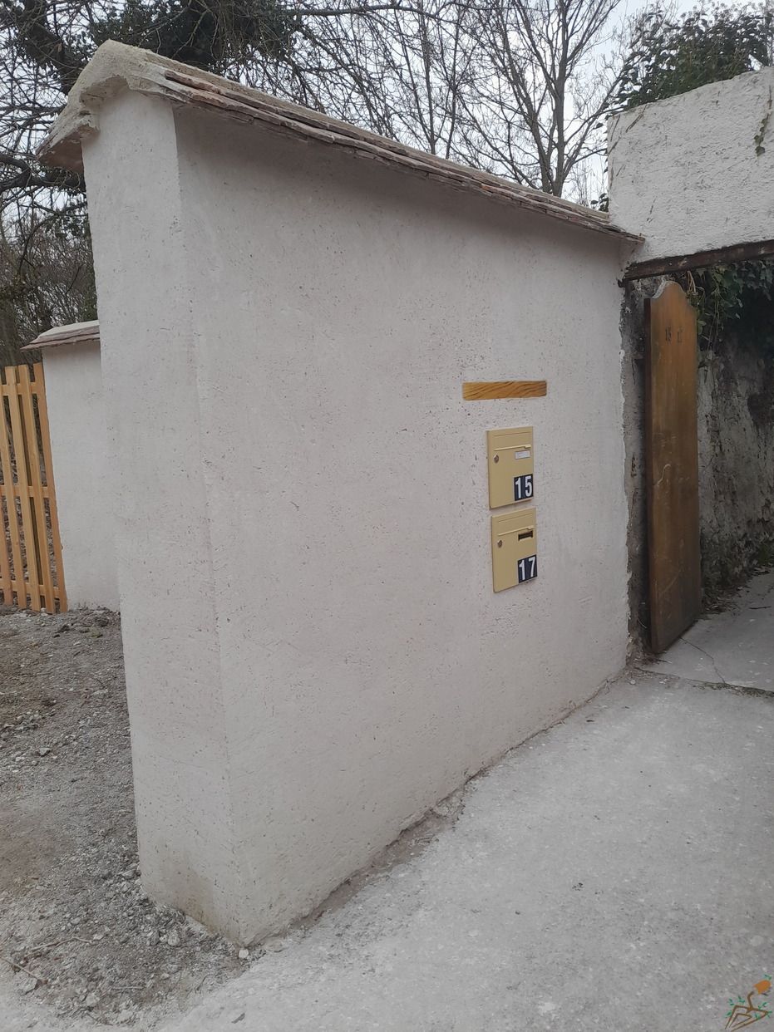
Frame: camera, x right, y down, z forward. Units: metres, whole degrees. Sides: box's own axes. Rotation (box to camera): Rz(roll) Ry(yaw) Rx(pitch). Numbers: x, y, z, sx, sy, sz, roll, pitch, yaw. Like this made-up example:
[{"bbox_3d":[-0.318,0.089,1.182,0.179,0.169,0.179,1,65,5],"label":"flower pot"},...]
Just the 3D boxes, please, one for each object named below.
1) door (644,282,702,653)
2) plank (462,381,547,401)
[{"bbox_3d":[1.554,-0.282,4.032,0.040,1.920,0.736,2,7,40],"label":"door"},{"bbox_3d":[0.460,-0.484,2.873,0.030,0.062,0.571,2,10,43],"label":"plank"}]

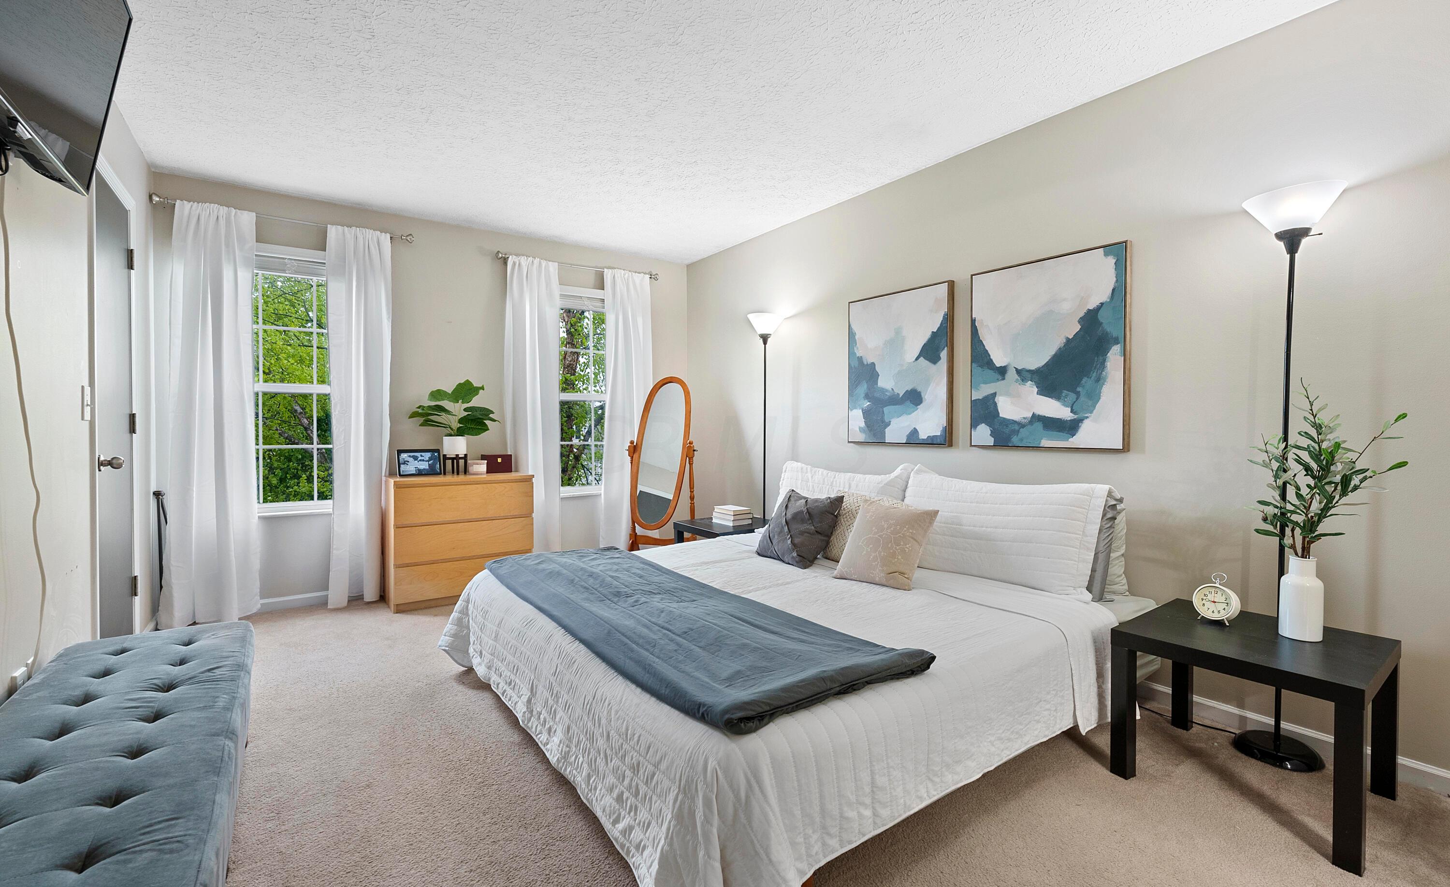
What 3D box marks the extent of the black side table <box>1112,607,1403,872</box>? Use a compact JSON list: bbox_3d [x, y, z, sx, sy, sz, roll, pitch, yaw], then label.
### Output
[{"bbox_3d":[1.599,0.811,1.839,0.550,0.453,0.550,-1,2,-35],"label":"black side table"}]

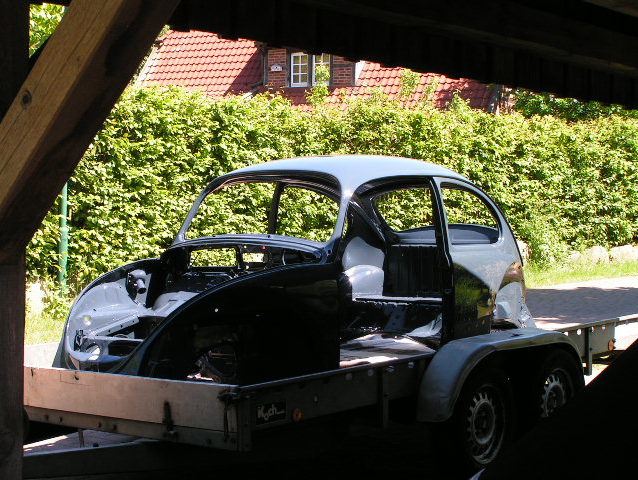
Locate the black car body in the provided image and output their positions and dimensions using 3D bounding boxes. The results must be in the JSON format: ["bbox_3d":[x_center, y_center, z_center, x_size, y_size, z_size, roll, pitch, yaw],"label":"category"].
[{"bbox_3d":[-0.005,0.154,7.155,1.380,1.220,3.500,-1,2,41],"label":"black car body"}]

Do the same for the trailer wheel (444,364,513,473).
[{"bbox_3d":[0.736,0.880,6.122,0.170,0.575,0.575,-1,2,41],"label":"trailer wheel"}]

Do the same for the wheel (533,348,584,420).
[{"bbox_3d":[1.158,0.849,6.604,0.170,0.575,0.575,-1,2,41],"label":"wheel"}]

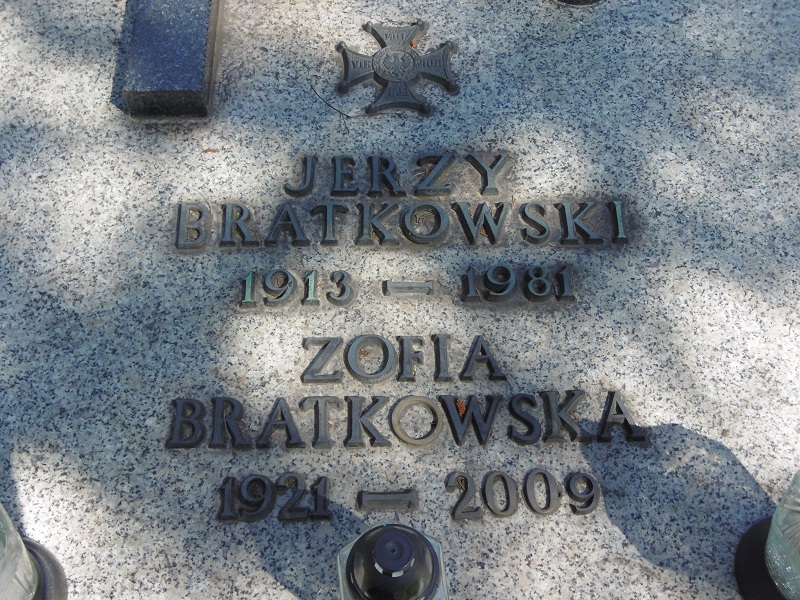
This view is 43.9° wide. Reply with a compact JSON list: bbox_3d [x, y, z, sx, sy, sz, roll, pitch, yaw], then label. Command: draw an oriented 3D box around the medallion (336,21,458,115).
[{"bbox_3d":[-0.003,-0.260,1.102,0.131,0.013,0.131,-1,61,-2],"label":"medallion"}]

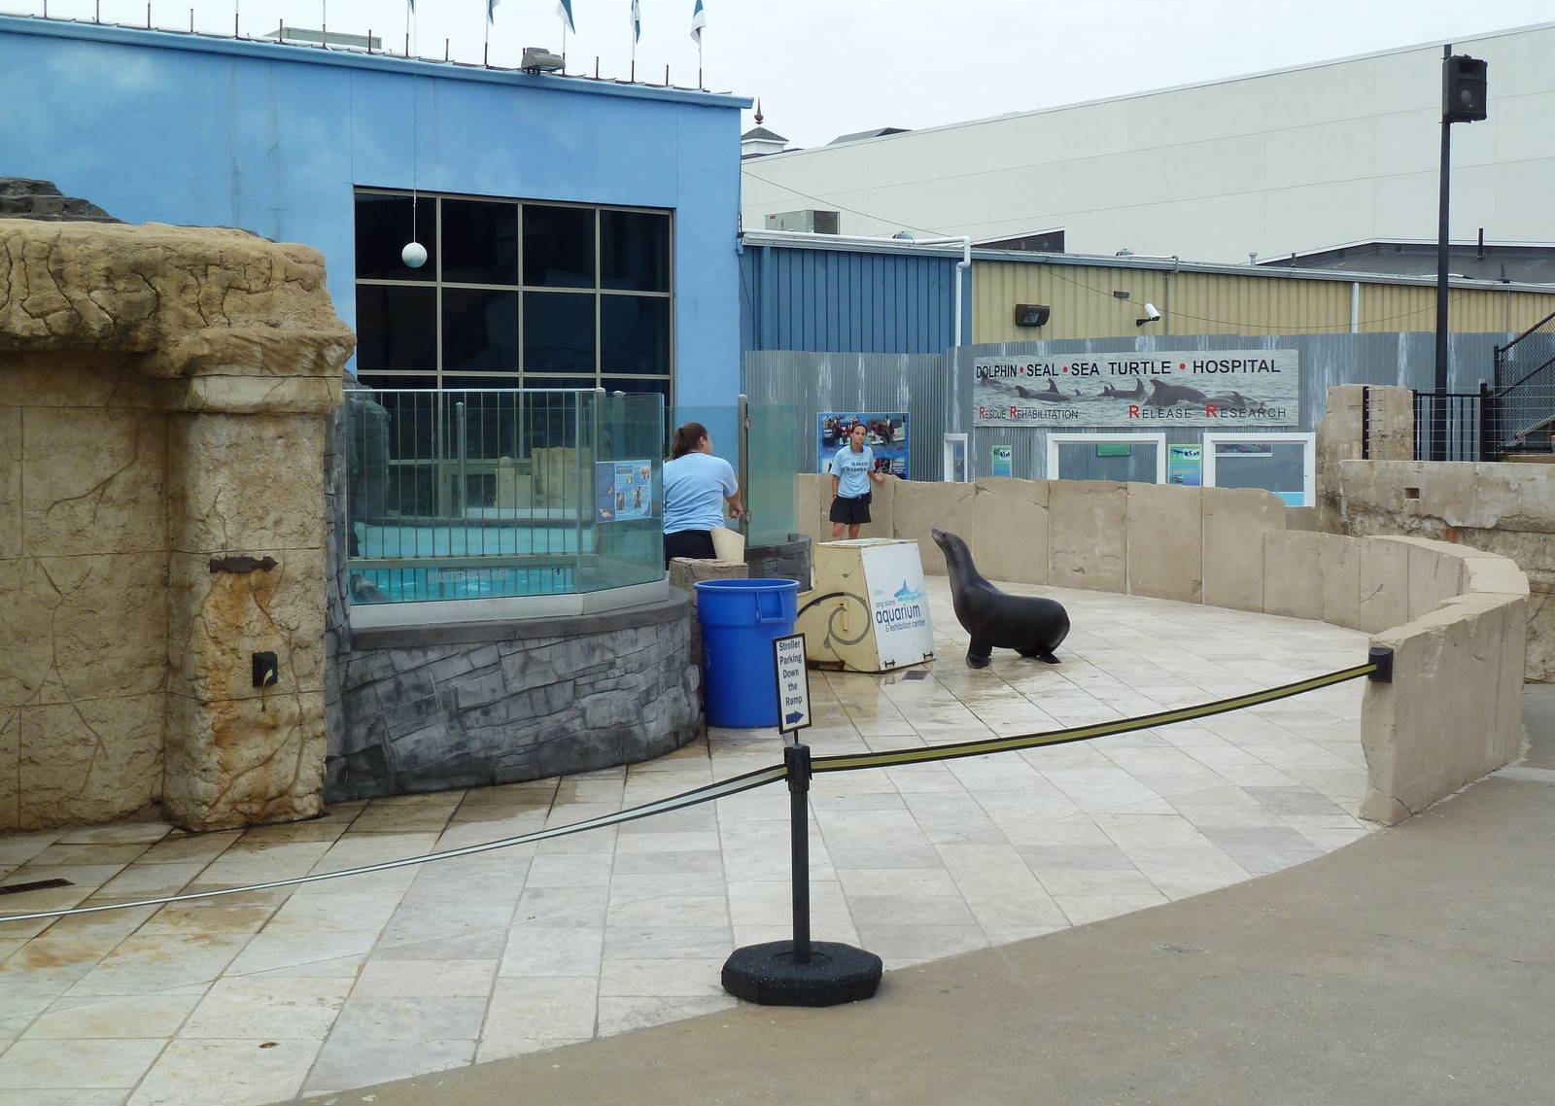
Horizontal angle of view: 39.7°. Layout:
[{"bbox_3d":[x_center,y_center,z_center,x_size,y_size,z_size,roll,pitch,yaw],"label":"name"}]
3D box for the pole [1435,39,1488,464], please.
[{"bbox_3d":[7.465,-3.117,23.554,0.480,4.760,0.420,-1,4,-9],"label":"pole"}]

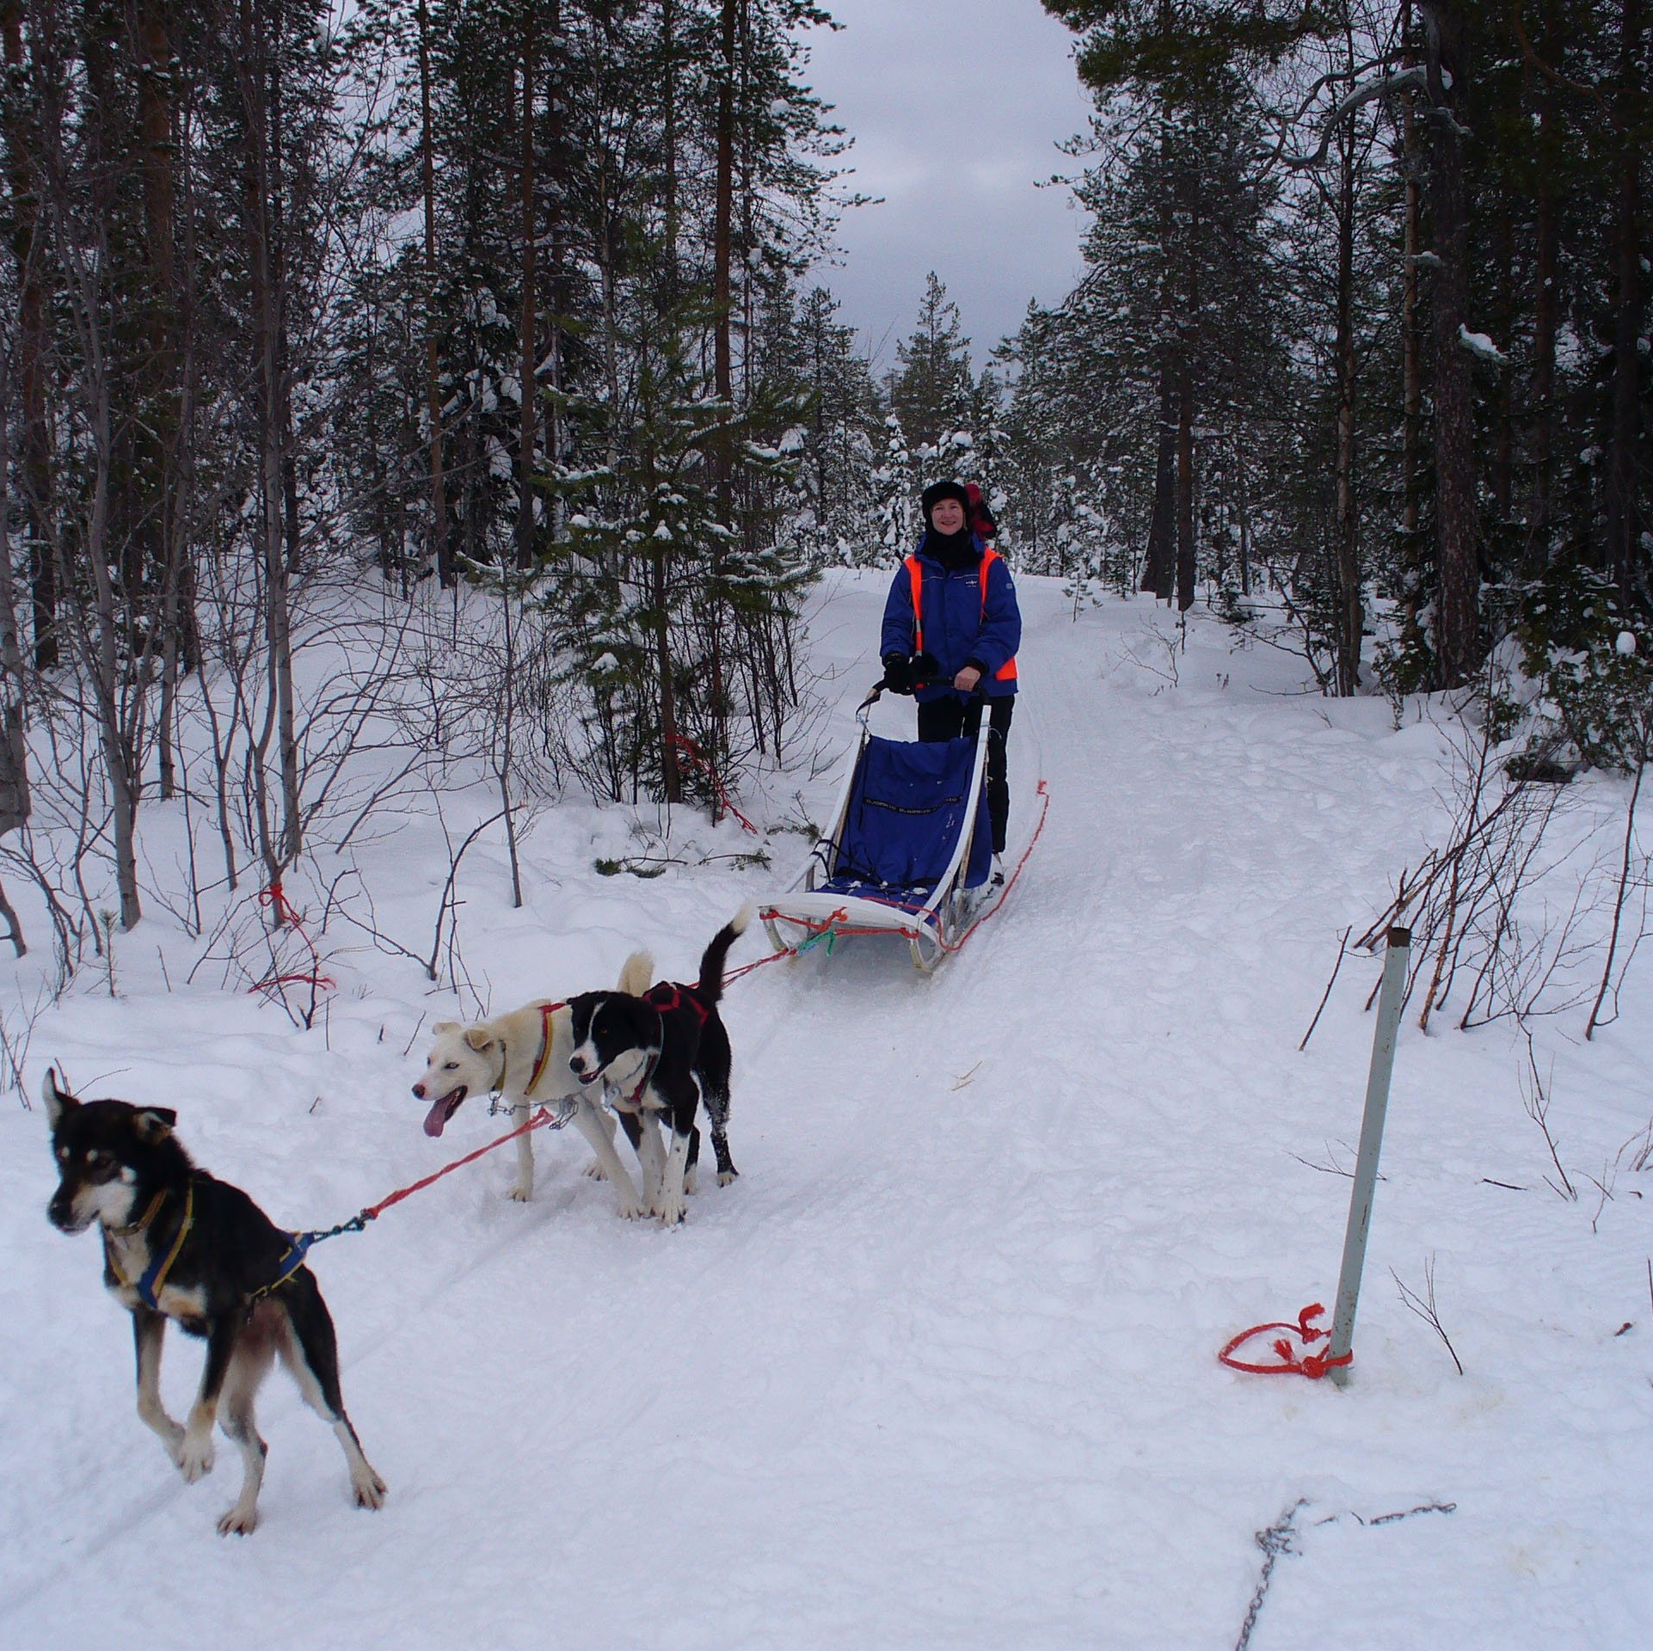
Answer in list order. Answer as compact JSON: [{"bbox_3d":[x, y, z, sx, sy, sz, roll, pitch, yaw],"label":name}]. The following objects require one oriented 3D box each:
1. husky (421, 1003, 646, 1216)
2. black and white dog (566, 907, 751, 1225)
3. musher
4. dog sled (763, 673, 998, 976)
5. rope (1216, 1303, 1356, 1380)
[{"bbox_3d":[-0.675,0.644,5.983,0.340,0.580,0.780,4,9,32],"label":"husky"},{"bbox_3d":[-0.405,0.598,5.957,0.320,0.670,0.780,1,8,18],"label":"black and white dog"},{"bbox_3d":[0.536,-0.654,10.340,0.600,1.710,0.500,1,8,12],"label":"musher"},{"bbox_3d":[0.337,-0.083,9.739,0.620,0.940,2.050,1,8,14],"label":"dog sled"},{"bbox_3d":[0.934,1.032,4.815,0.260,0.080,0.260,0,8,10],"label":"rope"}]

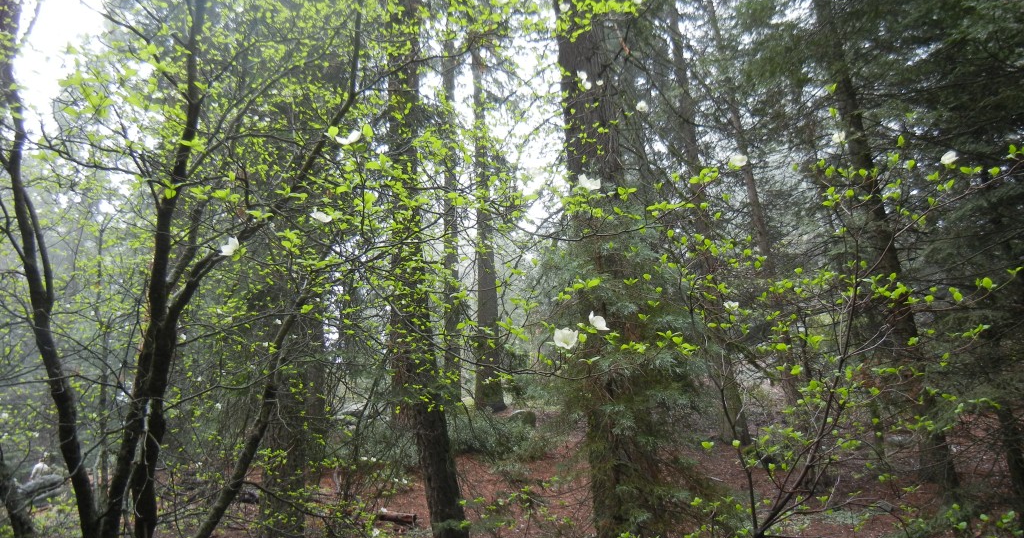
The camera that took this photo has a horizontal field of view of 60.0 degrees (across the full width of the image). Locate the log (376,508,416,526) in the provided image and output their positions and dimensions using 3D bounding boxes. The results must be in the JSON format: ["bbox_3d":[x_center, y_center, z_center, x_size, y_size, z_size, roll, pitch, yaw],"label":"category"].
[{"bbox_3d":[-1.367,2.926,10.500,0.490,0.125,0.130,-1,-13,21],"label":"log"}]

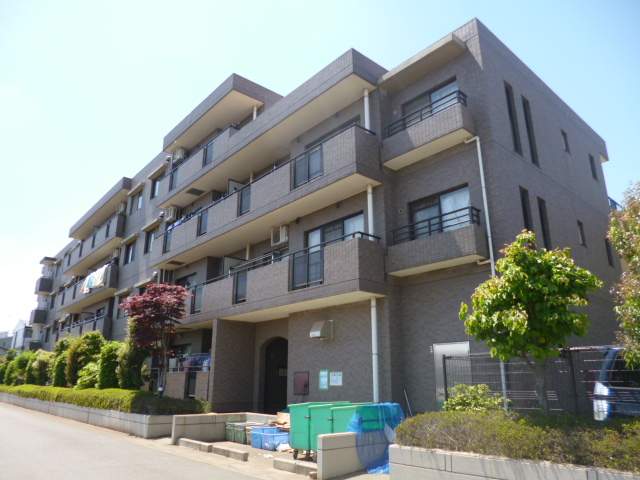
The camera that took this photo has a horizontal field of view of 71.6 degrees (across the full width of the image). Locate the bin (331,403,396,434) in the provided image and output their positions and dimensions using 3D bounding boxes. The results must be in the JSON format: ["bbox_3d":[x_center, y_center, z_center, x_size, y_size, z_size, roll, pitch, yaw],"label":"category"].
[{"bbox_3d":[0.731,3.247,7.370,0.970,0.970,0.620,15,-23,-39],"label":"bin"}]

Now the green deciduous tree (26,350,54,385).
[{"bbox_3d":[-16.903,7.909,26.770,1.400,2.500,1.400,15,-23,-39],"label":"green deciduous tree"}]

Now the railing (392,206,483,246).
[{"bbox_3d":[2.584,-0.215,10.027,0.365,0.396,2.132,15,-23,-39],"label":"railing"}]

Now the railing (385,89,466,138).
[{"bbox_3d":[2.568,-2.925,10.899,0.345,0.365,2.182,15,-23,-39],"label":"railing"}]

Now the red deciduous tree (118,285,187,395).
[{"bbox_3d":[-5.039,3.138,13.443,1.943,3.768,1.943,7,-19,-19],"label":"red deciduous tree"}]

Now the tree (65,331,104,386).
[{"bbox_3d":[-10.878,5.724,20.443,1.643,3.063,1.643,9,-20,-26],"label":"tree"}]

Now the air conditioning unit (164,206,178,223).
[{"bbox_3d":[-6.672,-1.118,19.916,0.294,0.548,0.761,15,-23,-39],"label":"air conditioning unit"}]

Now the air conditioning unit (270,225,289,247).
[{"bbox_3d":[-1.143,-0.099,14.007,0.304,0.568,0.832,15,-23,-39],"label":"air conditioning unit"}]

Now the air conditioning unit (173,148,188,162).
[{"bbox_3d":[-6.715,-4.101,21.358,0.310,0.600,0.820,15,-23,-39],"label":"air conditioning unit"}]

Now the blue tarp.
[{"bbox_3d":[1.159,3.631,8.232,1.400,1.060,0.850,15,-23,-39],"label":"blue tarp"}]

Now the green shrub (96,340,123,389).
[{"bbox_3d":[-8.309,5.152,17.450,0.933,2.348,0.933,8,-19,-23],"label":"green shrub"}]

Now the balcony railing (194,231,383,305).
[{"bbox_3d":[-1.653,1.465,13.222,0.753,1.268,8.547,15,-23,-39],"label":"balcony railing"}]

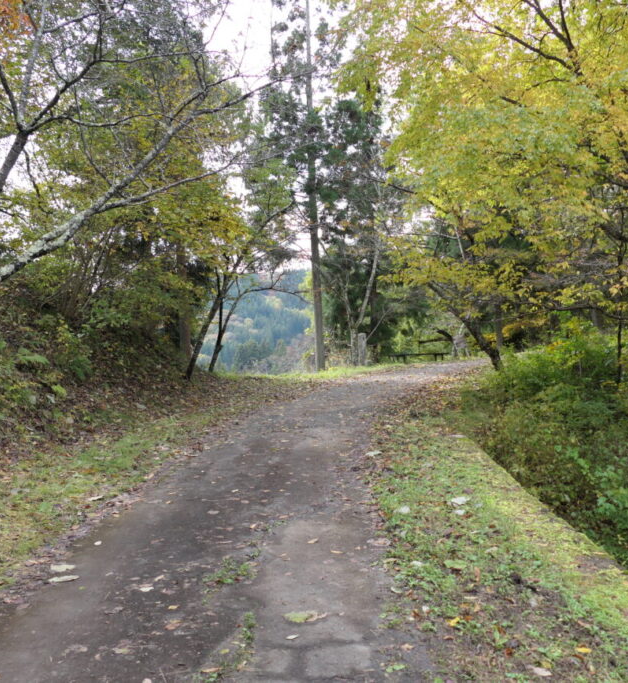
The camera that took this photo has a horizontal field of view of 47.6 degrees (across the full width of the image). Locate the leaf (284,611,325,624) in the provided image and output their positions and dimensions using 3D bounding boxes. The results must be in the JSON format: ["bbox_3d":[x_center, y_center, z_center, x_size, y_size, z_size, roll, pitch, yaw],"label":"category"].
[{"bbox_3d":[-0.055,1.444,3.720,0.210,0.027,0.110,0,1,-7],"label":"leaf"}]

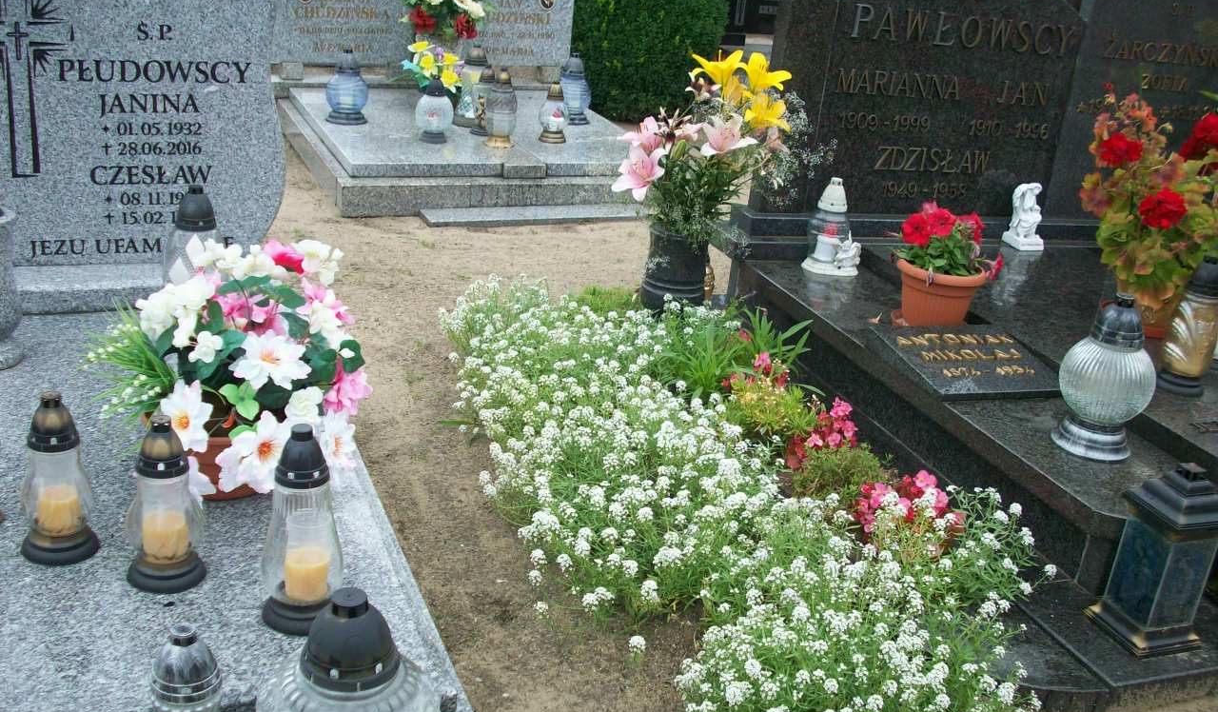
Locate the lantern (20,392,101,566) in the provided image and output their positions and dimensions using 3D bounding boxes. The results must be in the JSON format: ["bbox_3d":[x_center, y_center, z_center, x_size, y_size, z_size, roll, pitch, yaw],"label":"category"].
[{"bbox_3d":[-0.730,0.154,1.716,0.107,0.224,0.107,-3,24,-22],"label":"lantern"}]

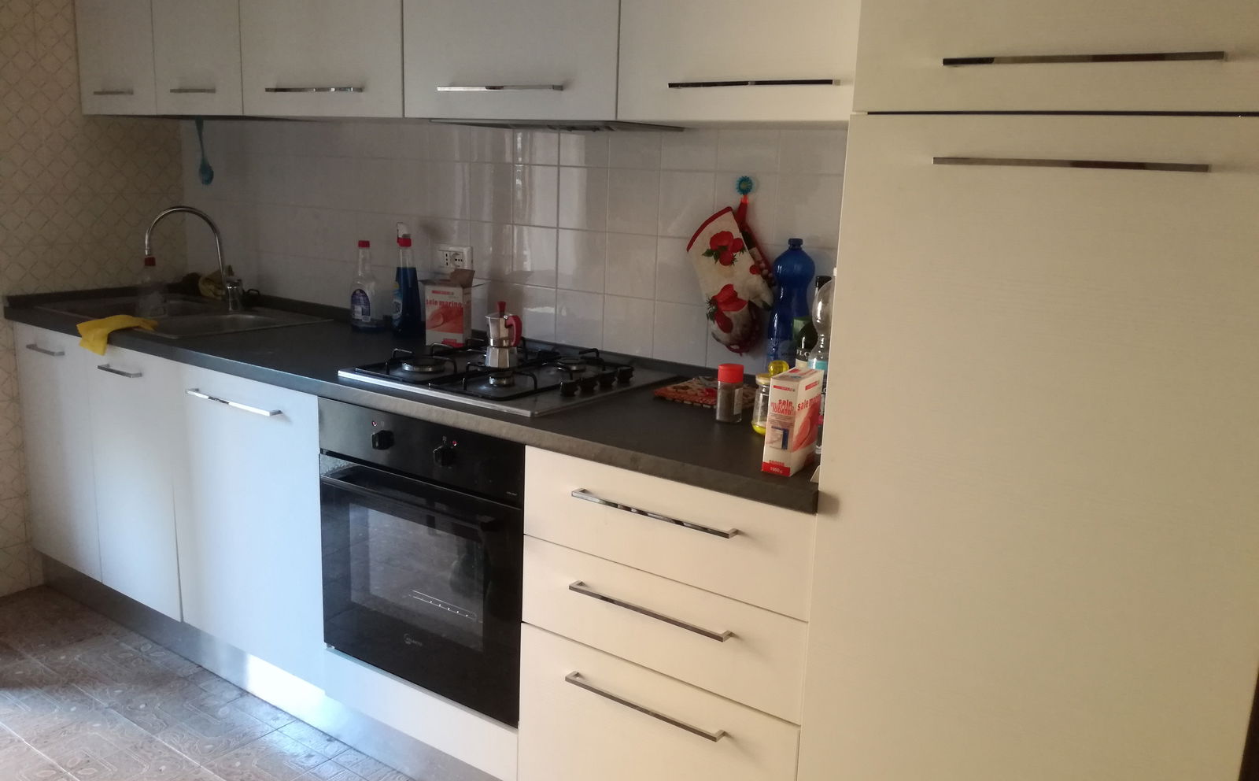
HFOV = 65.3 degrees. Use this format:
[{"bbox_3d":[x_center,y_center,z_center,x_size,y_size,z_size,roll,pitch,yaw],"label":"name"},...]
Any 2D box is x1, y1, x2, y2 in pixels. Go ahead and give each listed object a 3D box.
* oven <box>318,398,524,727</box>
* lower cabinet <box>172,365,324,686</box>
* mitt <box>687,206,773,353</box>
[{"bbox_3d":[-0.314,0.308,2.273,0.597,0.598,0.550,11,15,33],"label":"oven"},{"bbox_3d":[-0.801,0.273,2.664,0.600,0.735,0.560,11,15,33],"label":"lower cabinet"},{"bbox_3d":[0.220,-0.245,2.187,0.208,0.313,0.065,11,15,33],"label":"mitt"}]

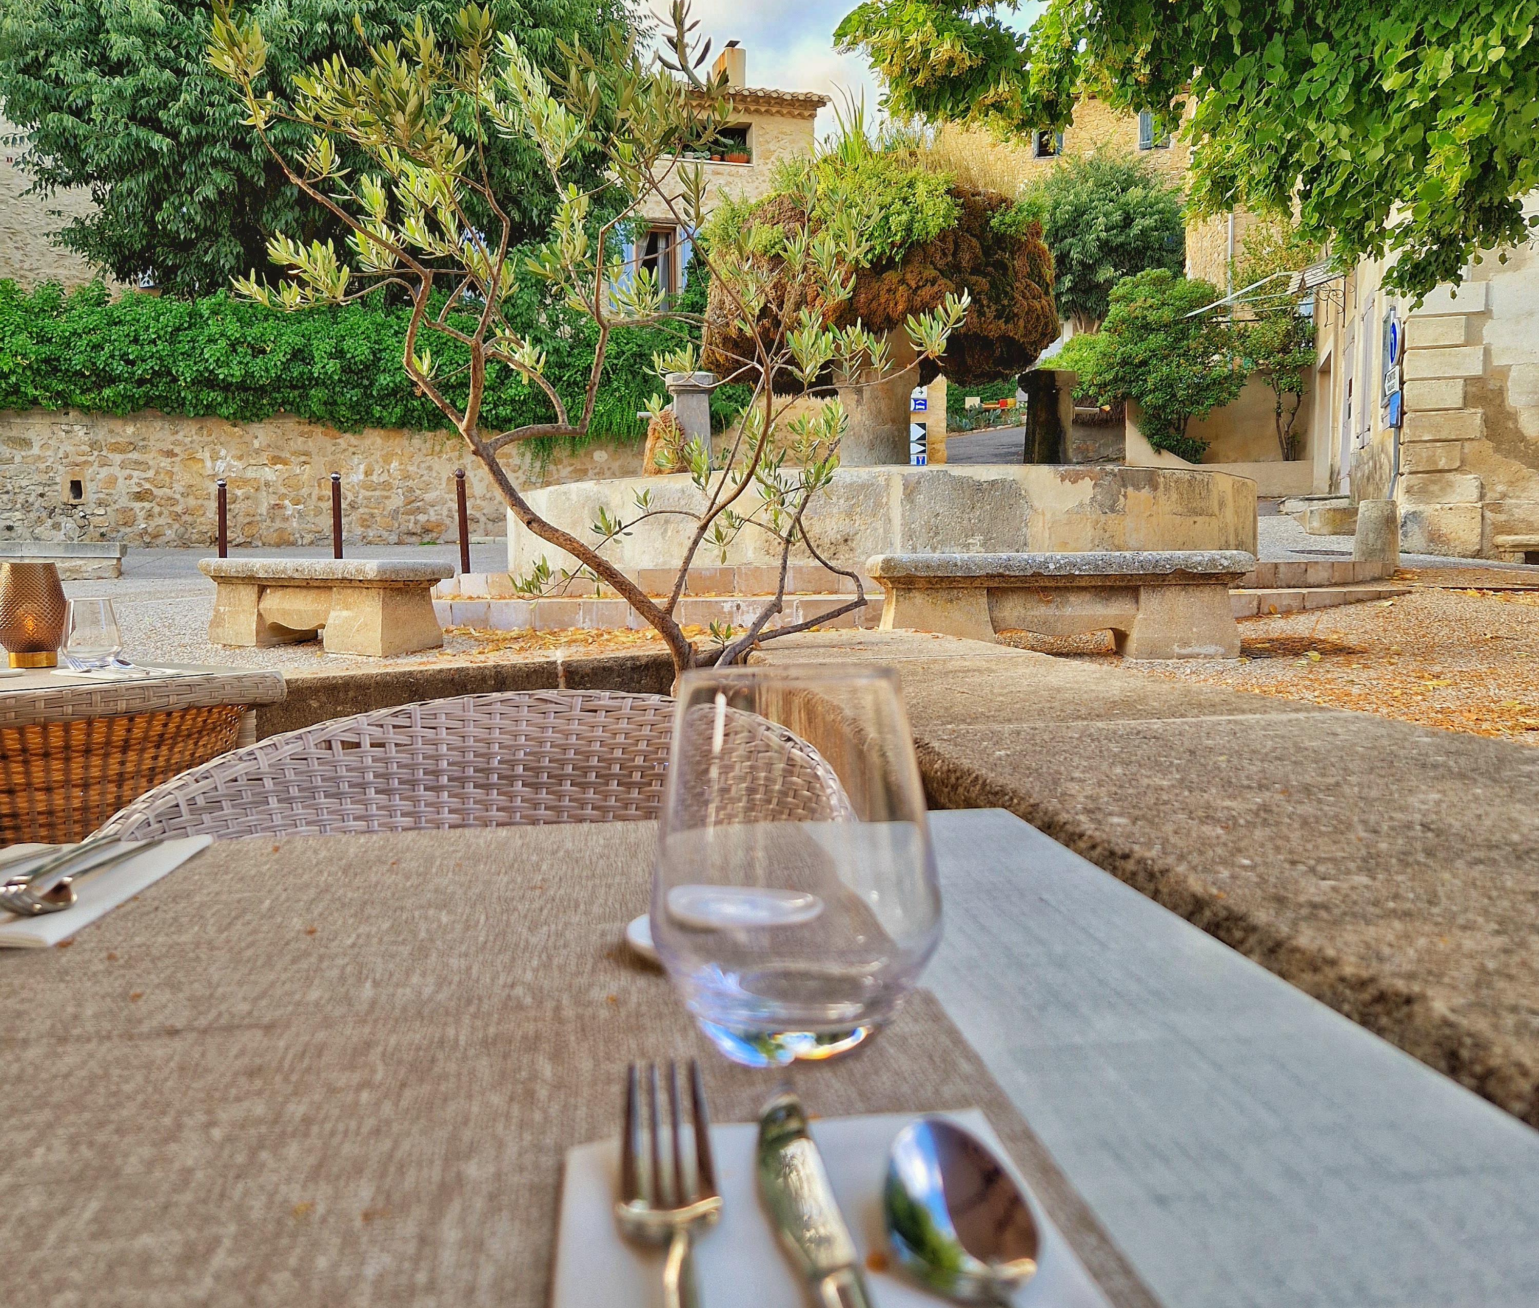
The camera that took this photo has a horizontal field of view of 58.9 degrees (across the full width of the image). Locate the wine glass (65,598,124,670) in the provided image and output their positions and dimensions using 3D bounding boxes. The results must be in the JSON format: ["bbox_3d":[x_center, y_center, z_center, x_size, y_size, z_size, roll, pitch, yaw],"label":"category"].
[{"bbox_3d":[-1.125,-0.033,2.270,0.090,0.113,0.090,0,4,0],"label":"wine glass"}]

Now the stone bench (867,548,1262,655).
[{"bbox_3d":[1.234,-0.209,5.918,1.584,0.450,0.453,0,4,-3],"label":"stone bench"}]

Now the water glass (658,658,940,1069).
[{"bbox_3d":[0.008,0.063,0.430,0.090,0.113,0.090,0,4,0],"label":"water glass"}]

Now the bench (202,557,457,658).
[{"bbox_3d":[-2.338,-0.265,7.123,1.584,0.450,0.453,3,5,38],"label":"bench"}]

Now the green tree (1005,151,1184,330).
[{"bbox_3d":[7.857,-9.448,33.000,4.400,5.600,4.400,0,4,0],"label":"green tree"}]

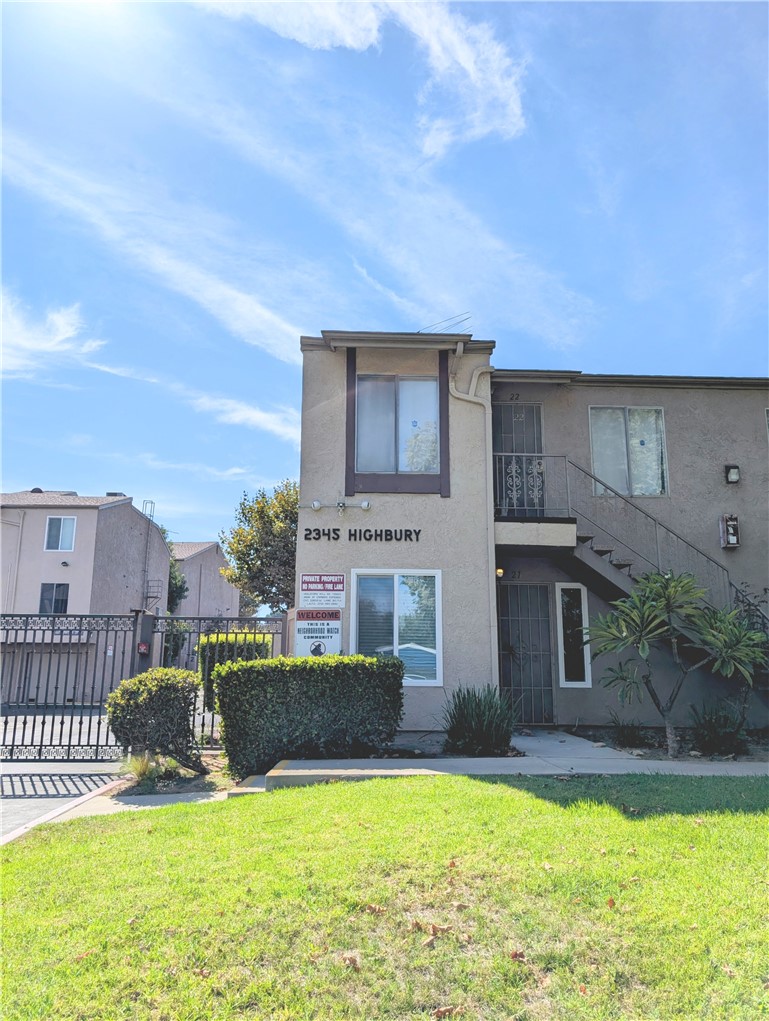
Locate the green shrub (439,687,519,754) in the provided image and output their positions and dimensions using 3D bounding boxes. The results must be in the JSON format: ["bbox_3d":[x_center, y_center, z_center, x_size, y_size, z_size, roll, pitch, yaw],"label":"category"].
[{"bbox_3d":[1.002,2.207,7.510,0.800,0.686,0.800,1,-12,-2],"label":"green shrub"}]

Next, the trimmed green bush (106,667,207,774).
[{"bbox_3d":[-2.414,2.211,7.514,1.047,1.090,1.100,1,-12,-2],"label":"trimmed green bush"}]

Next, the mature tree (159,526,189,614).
[{"bbox_3d":[-13.164,5.825,41.653,2.992,9.921,3.100,1,-12,-2],"label":"mature tree"}]

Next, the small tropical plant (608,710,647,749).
[{"bbox_3d":[2.713,2.433,7.947,0.455,0.391,0.450,1,-12,-2],"label":"small tropical plant"}]

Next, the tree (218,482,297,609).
[{"bbox_3d":[-3.025,2.792,23.815,5.083,7.821,4.800,1,-12,-2],"label":"tree"}]

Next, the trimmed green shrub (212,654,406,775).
[{"bbox_3d":[-0.760,2.083,7.357,1.910,1.113,1.000,1,-12,-2],"label":"trimmed green shrub"}]

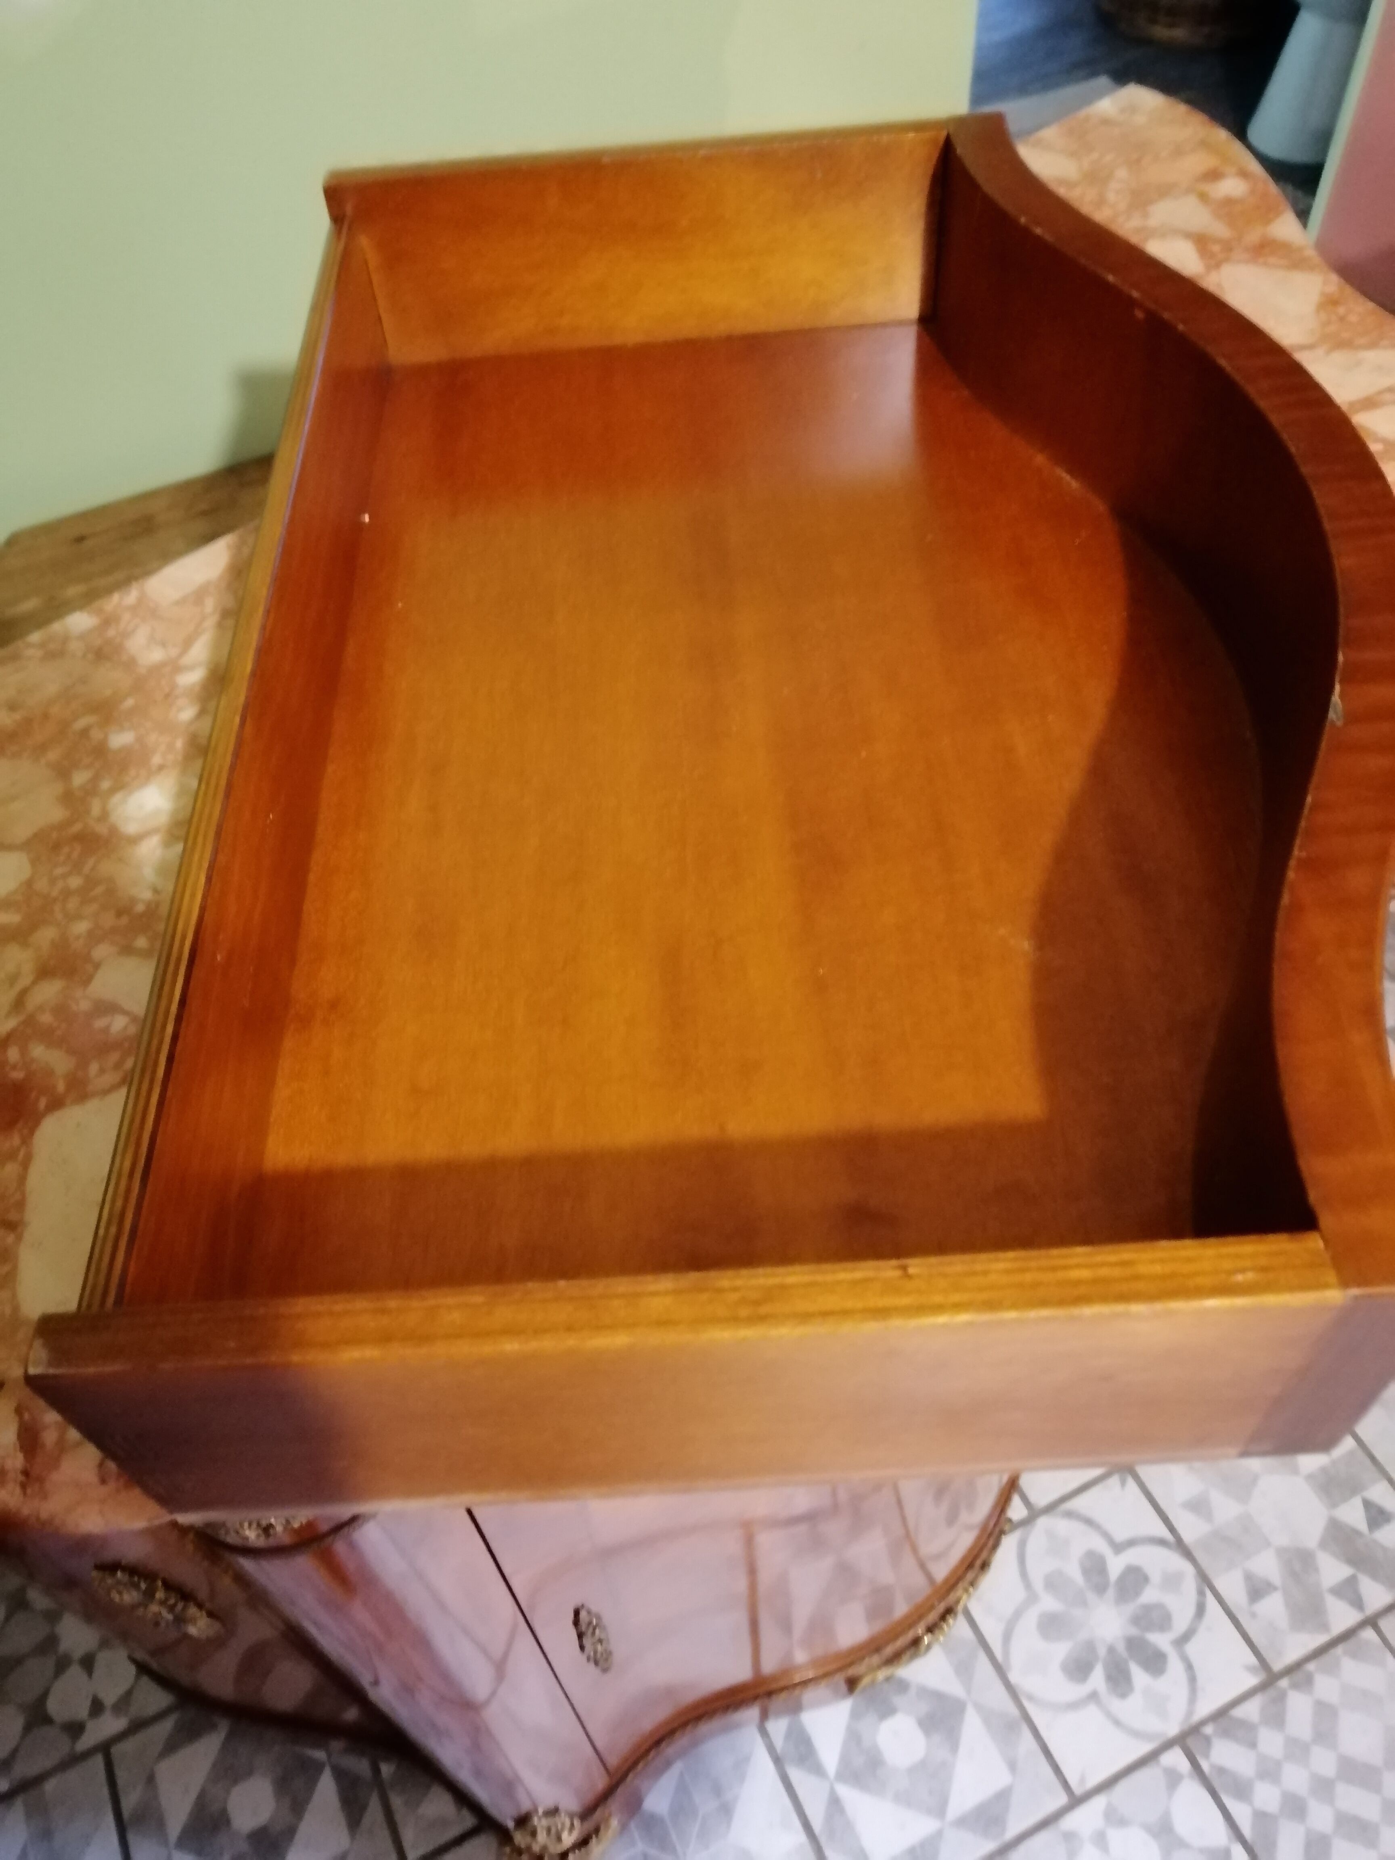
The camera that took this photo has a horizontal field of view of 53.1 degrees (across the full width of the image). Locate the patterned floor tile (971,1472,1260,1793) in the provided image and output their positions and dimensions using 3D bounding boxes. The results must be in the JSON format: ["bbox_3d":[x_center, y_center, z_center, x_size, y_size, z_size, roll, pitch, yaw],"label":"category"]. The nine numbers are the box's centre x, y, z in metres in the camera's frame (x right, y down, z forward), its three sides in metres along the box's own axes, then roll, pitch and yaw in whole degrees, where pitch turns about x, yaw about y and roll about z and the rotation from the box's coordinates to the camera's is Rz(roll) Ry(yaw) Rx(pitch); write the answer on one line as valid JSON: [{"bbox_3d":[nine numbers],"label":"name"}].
[{"bbox_3d":[0.363,0.621,1.252,0.202,0.010,0.202,-23,54,-14],"label":"patterned floor tile"}]

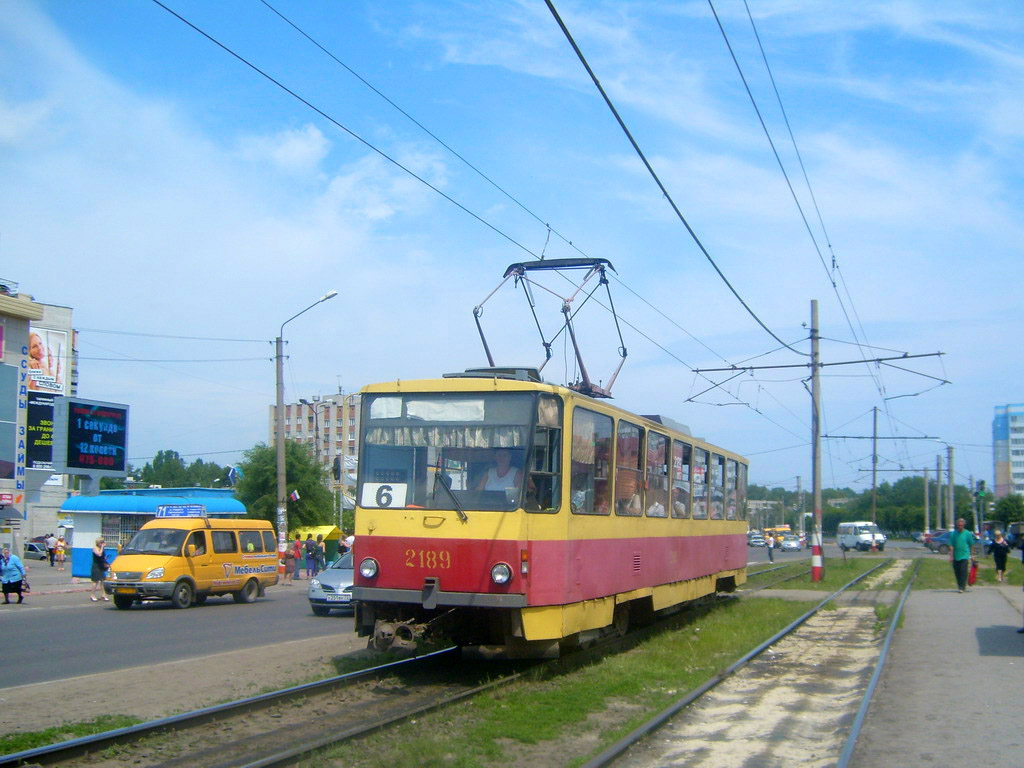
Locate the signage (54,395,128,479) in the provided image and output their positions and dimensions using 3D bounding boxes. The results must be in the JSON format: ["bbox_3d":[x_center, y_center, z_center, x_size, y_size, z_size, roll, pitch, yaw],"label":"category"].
[{"bbox_3d":[-19.592,2.496,48.300,0.850,3.450,3.750,-3,-9,25],"label":"signage"}]

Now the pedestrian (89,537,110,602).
[{"bbox_3d":[-10.581,4.770,26.711,0.480,1.640,0.450,-3,-8,21],"label":"pedestrian"}]

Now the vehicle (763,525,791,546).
[{"bbox_3d":[28.100,16.201,110.000,2.050,2.350,5.400,-2,-8,16],"label":"vehicle"}]

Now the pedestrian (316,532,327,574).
[{"bbox_3d":[-7.228,6.480,39.310,0.460,1.630,0.360,-1,-8,11],"label":"pedestrian"}]

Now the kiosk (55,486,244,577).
[{"bbox_3d":[-14.265,5.929,41.200,6.800,3.450,3.100,-2,-8,22],"label":"kiosk"}]

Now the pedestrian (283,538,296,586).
[{"bbox_3d":[-7.951,6.397,37.000,0.500,1.630,0.380,-2,-8,18],"label":"pedestrian"}]

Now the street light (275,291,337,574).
[{"bbox_3d":[-7.632,1.817,39.160,2.350,10.800,0.500,-3,-8,22],"label":"street light"}]

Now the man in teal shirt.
[{"bbox_3d":[10.593,4.030,24.400,0.580,1.760,0.400,-3,-9,22],"label":"man in teal shirt"}]

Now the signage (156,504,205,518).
[{"bbox_3d":[-8.344,3.214,26.100,1.400,0.330,0.180,-3,-8,21],"label":"signage"}]

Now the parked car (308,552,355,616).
[{"bbox_3d":[-2.798,4.254,23.081,1.760,1.480,4.560,-2,-8,15],"label":"parked car"}]

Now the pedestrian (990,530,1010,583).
[{"bbox_3d":[15.211,5.378,32.408,0.550,1.600,0.380,-3,-8,24],"label":"pedestrian"}]

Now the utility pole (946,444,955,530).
[{"bbox_3d":[37.354,9.746,88.581,0.380,8.600,0.380,-3,-8,22],"label":"utility pole"}]

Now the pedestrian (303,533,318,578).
[{"bbox_3d":[-7.470,6.402,38.512,0.550,1.660,0.380,0,-8,3],"label":"pedestrian"}]

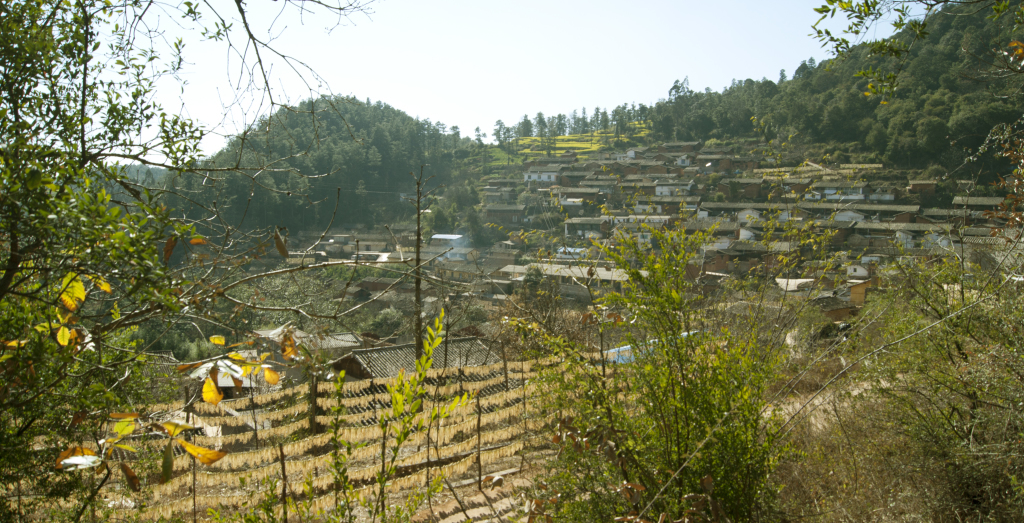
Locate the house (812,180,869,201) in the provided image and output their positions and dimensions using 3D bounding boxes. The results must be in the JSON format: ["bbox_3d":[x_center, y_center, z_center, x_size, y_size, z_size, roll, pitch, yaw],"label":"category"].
[{"bbox_3d":[91.317,-19.568,213.000,13.500,5.400,6.800,2,4,35],"label":"house"}]

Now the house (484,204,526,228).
[{"bbox_3d":[-1.721,-12.601,213.000,10.500,6.000,6.800,0,3,8],"label":"house"}]

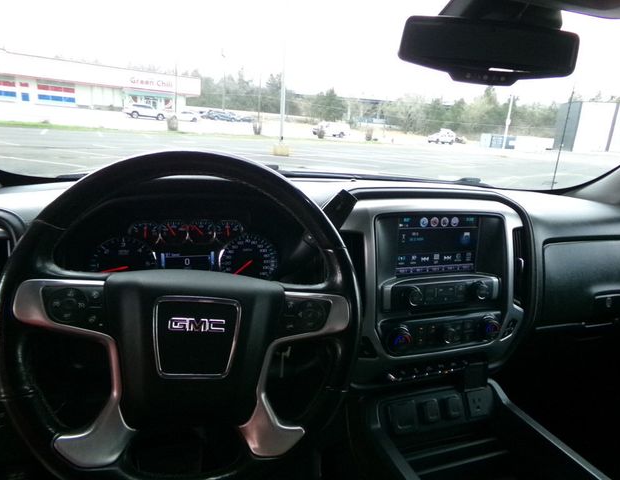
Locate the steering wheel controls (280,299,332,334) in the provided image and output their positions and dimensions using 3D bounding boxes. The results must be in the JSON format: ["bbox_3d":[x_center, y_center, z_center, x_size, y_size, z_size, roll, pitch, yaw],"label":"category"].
[{"bbox_3d":[-0.006,0.091,0.516,0.059,0.040,0.018,5,-12,-18],"label":"steering wheel controls"}]

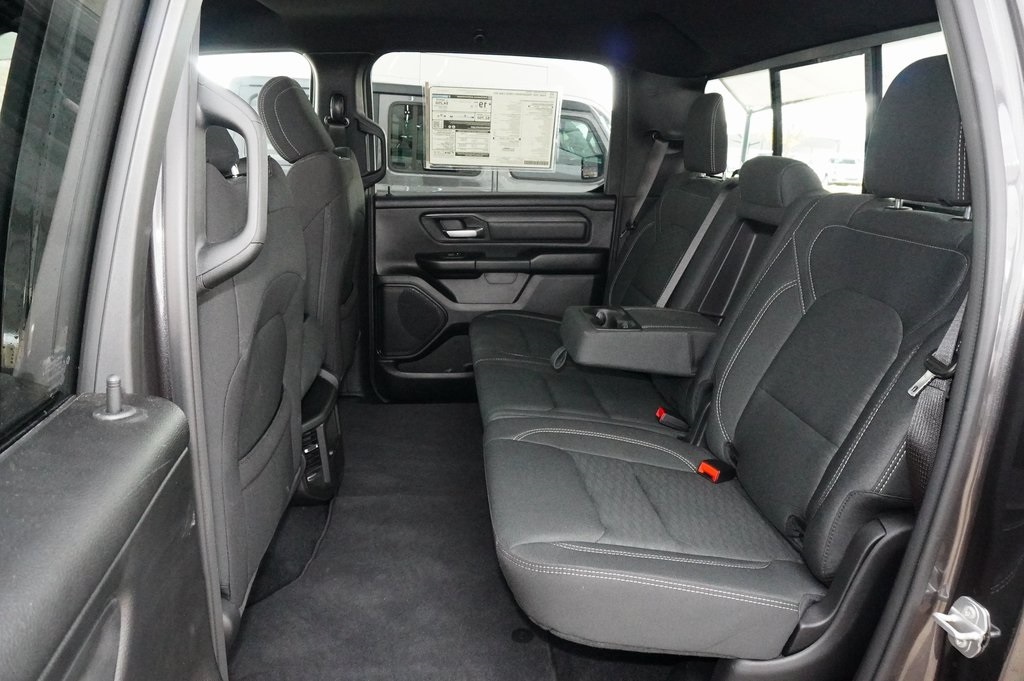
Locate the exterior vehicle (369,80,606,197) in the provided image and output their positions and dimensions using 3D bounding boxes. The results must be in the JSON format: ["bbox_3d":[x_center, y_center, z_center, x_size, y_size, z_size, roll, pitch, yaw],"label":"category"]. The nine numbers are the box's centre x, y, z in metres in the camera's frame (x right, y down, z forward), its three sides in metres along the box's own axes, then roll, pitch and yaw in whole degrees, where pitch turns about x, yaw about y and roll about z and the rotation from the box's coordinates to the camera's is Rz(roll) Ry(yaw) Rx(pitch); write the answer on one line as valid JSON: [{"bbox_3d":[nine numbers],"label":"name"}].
[{"bbox_3d":[-0.231,-1.377,6.473,4.740,1.880,1.850,-2,16,-7],"label":"exterior vehicle"}]

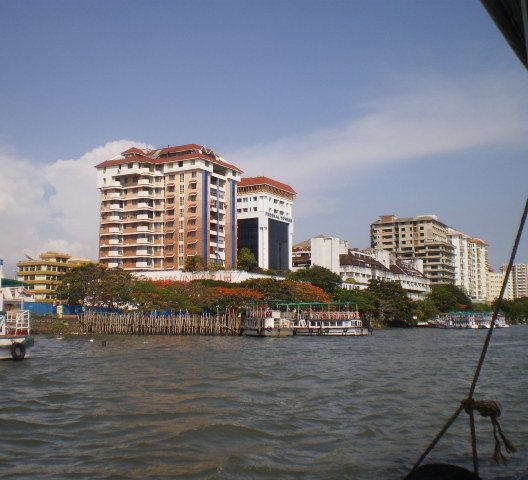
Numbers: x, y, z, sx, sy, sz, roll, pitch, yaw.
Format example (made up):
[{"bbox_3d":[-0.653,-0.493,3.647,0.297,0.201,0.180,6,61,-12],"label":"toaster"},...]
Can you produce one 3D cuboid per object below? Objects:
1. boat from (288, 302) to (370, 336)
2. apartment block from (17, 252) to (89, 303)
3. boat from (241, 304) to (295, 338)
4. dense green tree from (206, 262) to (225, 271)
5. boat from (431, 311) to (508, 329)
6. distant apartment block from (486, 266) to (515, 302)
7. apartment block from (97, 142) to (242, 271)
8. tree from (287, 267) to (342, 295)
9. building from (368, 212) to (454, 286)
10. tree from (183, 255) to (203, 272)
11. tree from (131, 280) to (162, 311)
[{"bbox_3d":[9.819,11.672,98.310,11.800,4.780,3.800,0,-7,2],"label":"boat"},{"bbox_3d":[-71.238,16.607,227.661,25.000,24.030,18.000,2,-7,-14],"label":"apartment block"},{"bbox_3d":[0.512,11.643,97.306,7.900,4.600,3.900,0,-7,-3],"label":"boat"},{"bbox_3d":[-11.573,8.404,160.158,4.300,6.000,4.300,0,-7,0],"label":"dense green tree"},{"bbox_3d":[60.684,23.446,196.607,21.000,5.150,5.000,1,-7,-9],"label":"boat"},{"bbox_3d":[153.883,37.310,438.706,15.000,33.920,15.000,-4,-8,30],"label":"distant apartment block"},{"bbox_3d":[-25.300,-1.524,181.010,30.000,48.760,24.000,-4,-8,30],"label":"apartment block"},{"bbox_3d":[10.394,11.586,137.608,11.500,12.250,10.500,0,-7,0],"label":"tree"},{"bbox_3d":[75.000,14.534,336.710,35.000,54.500,24.000,-4,-8,30],"label":"building"},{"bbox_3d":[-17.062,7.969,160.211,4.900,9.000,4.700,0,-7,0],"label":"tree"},{"bbox_3d":[-20.678,11.244,117.502,5.900,8.070,5.600,0,-7,0],"label":"tree"}]

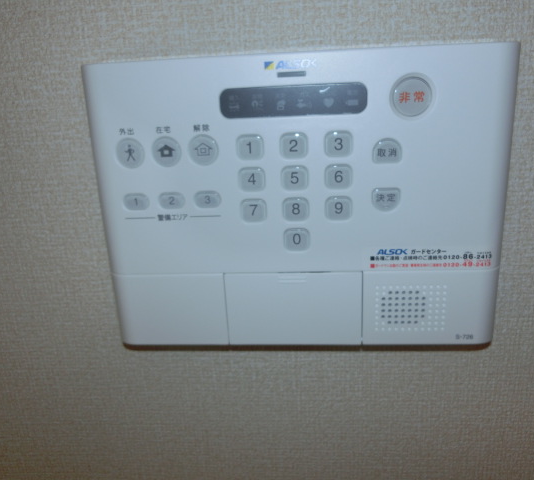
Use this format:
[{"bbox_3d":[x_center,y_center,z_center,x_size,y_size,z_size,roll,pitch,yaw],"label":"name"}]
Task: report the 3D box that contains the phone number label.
[{"bbox_3d":[0.083,0.009,0.234,0.060,0.011,0.004,-1,16,5],"label":"phone number label"}]

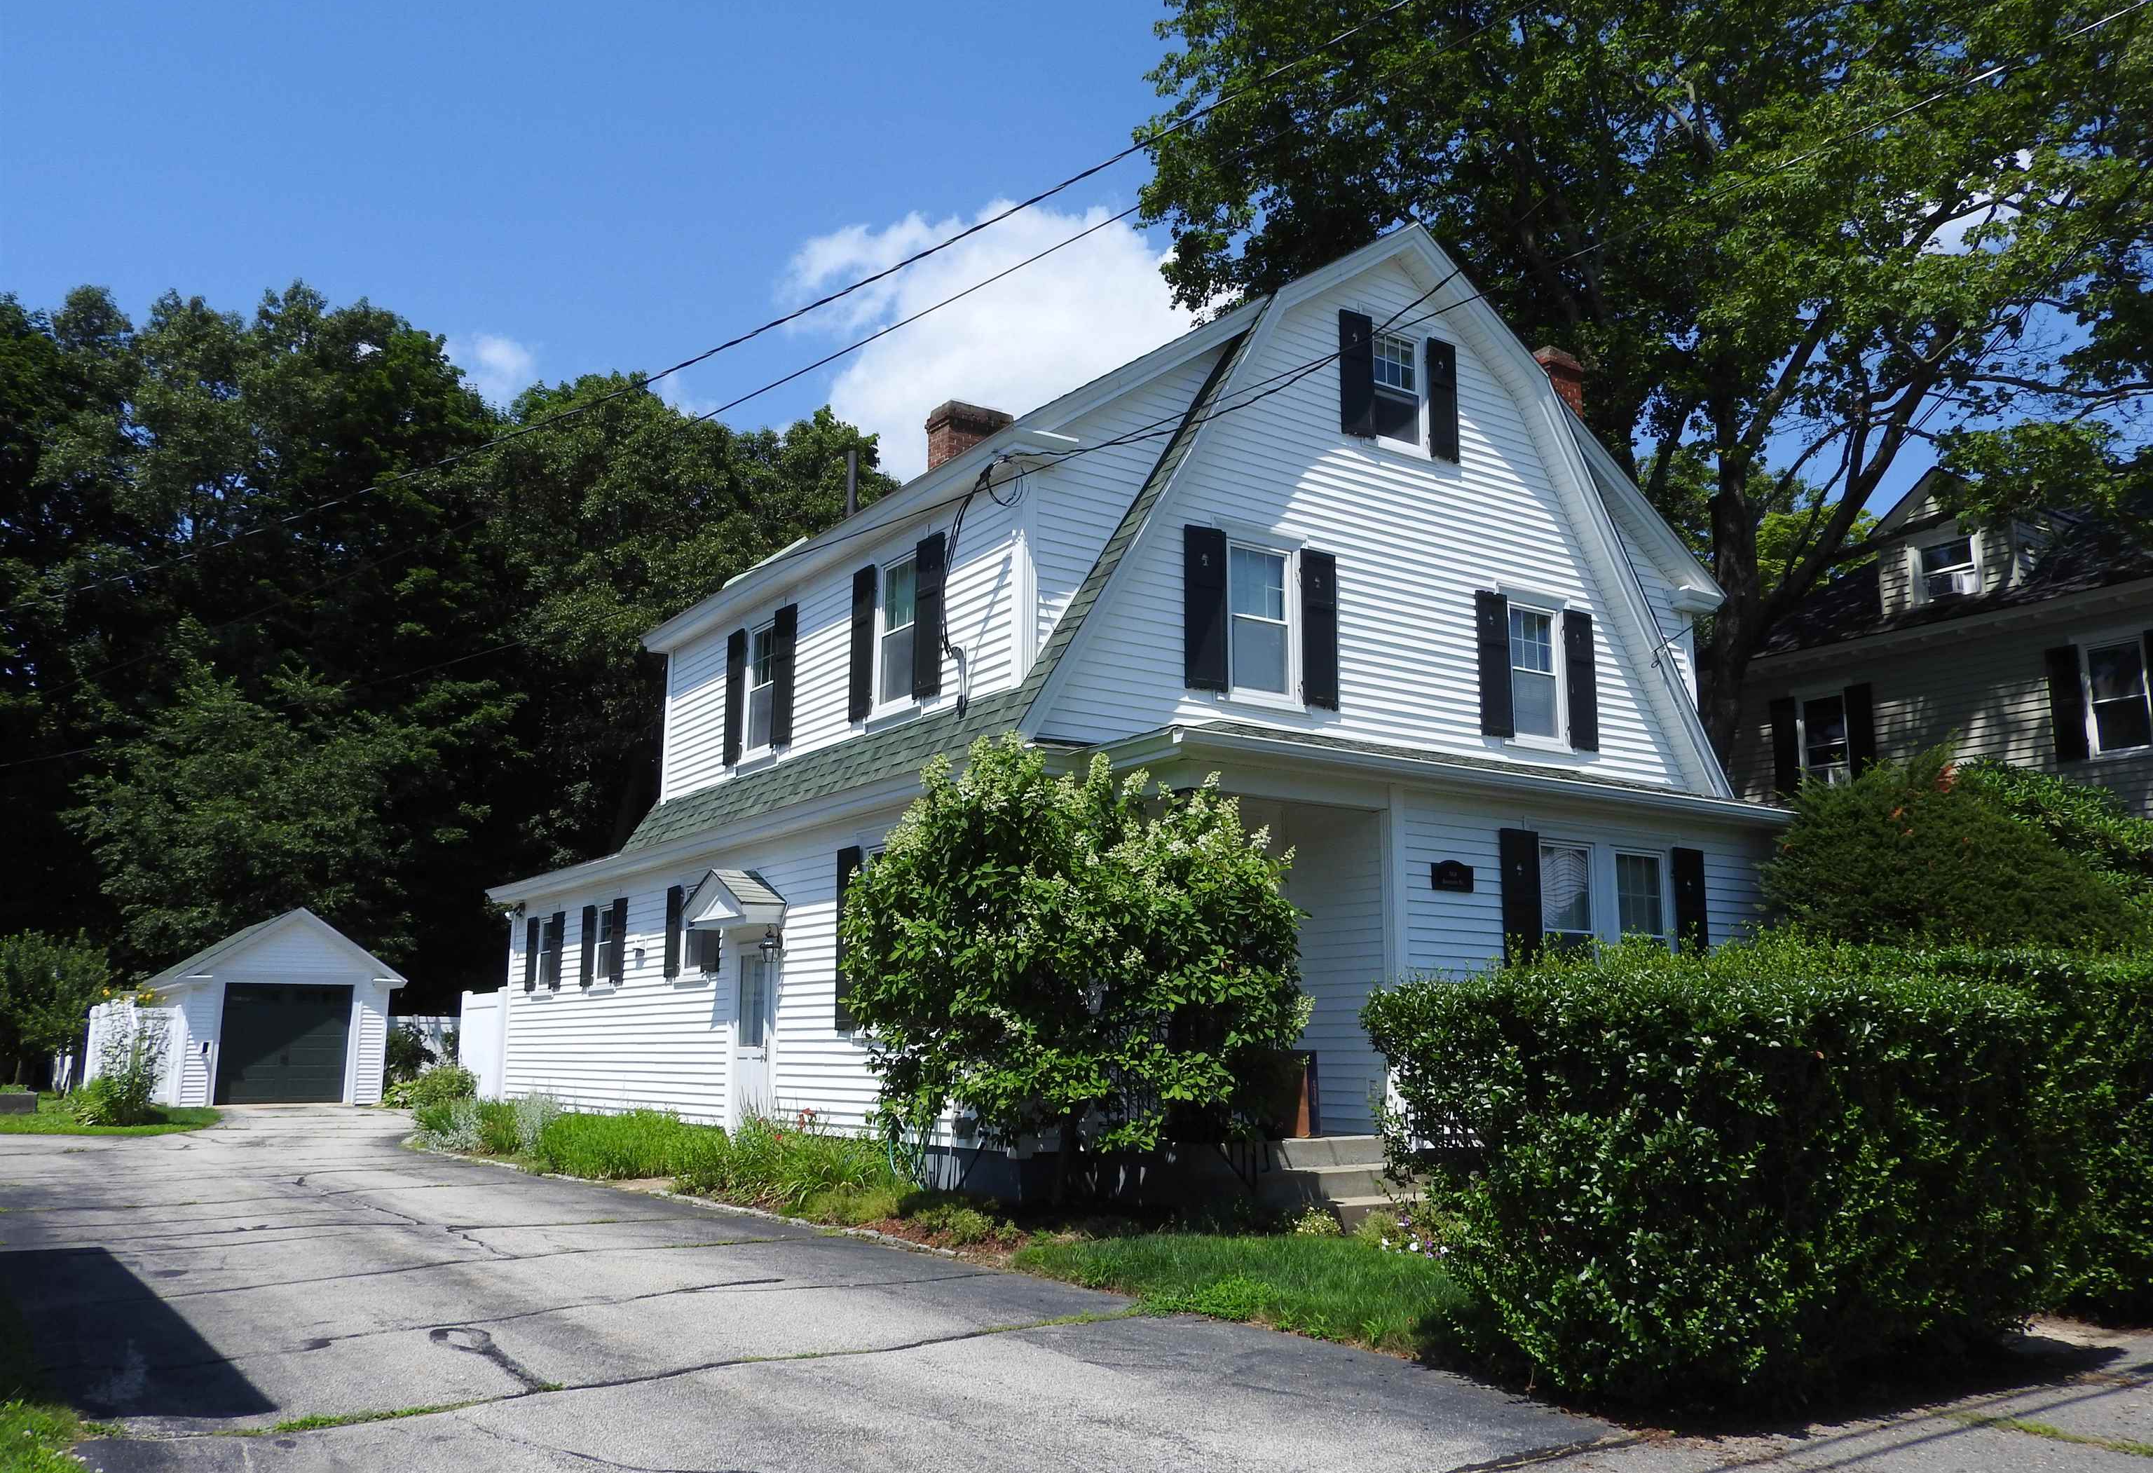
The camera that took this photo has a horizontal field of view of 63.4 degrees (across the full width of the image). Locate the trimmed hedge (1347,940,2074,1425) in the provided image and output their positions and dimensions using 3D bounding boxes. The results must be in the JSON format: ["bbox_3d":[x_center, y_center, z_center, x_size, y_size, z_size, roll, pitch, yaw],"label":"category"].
[{"bbox_3d":[3.375,2.179,9.115,3.800,1.970,1.500,8,-13,-33],"label":"trimmed hedge"}]

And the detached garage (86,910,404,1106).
[{"bbox_3d":[-17.164,5.759,36.920,4.340,3.880,5.900,8,-13,-33],"label":"detached garage"}]

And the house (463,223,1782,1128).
[{"bbox_3d":[-0.139,0.402,20.665,9.190,8.810,14.910,8,-13,-33],"label":"house"}]

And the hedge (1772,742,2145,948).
[{"bbox_3d":[7.095,1.948,14.145,2.900,3.600,2.900,8,-13,-33],"label":"hedge"}]

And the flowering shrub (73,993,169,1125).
[{"bbox_3d":[-15.502,5.207,28.484,1.400,2.030,1.400,8,-13,-33],"label":"flowering shrub"}]

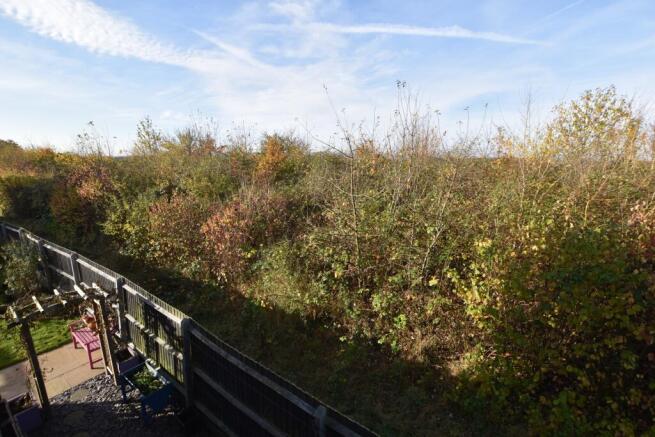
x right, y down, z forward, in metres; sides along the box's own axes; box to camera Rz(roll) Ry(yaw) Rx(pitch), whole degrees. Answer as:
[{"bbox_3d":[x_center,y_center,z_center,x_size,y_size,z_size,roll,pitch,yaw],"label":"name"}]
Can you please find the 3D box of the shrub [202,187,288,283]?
[{"bbox_3d":[-3.251,0.548,11.191,3.000,3.200,2.600,-4,13,-16],"label":"shrub"}]

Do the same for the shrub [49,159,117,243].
[{"bbox_3d":[-13.728,-0.899,15.520,2.900,4.200,2.700,-11,16,-41],"label":"shrub"}]

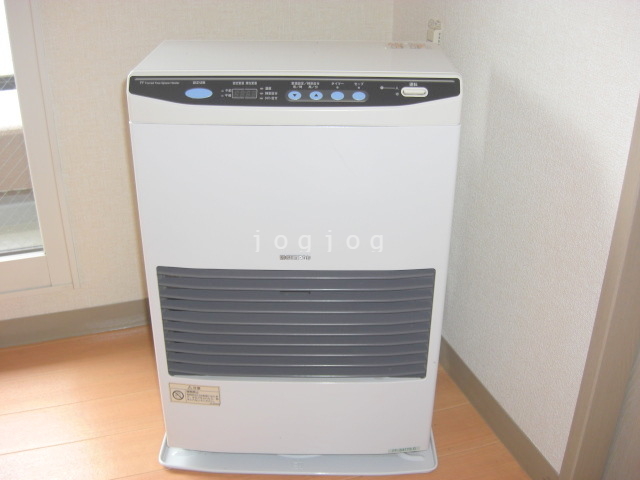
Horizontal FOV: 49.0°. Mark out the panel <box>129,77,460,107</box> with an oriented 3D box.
[{"bbox_3d":[-0.031,-0.178,0.836,0.396,0.035,0.020,1,25,0],"label":"panel"}]

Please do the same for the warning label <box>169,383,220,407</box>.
[{"bbox_3d":[-0.182,0.226,1.023,0.074,0.034,0.002,3,25,6],"label":"warning label"}]

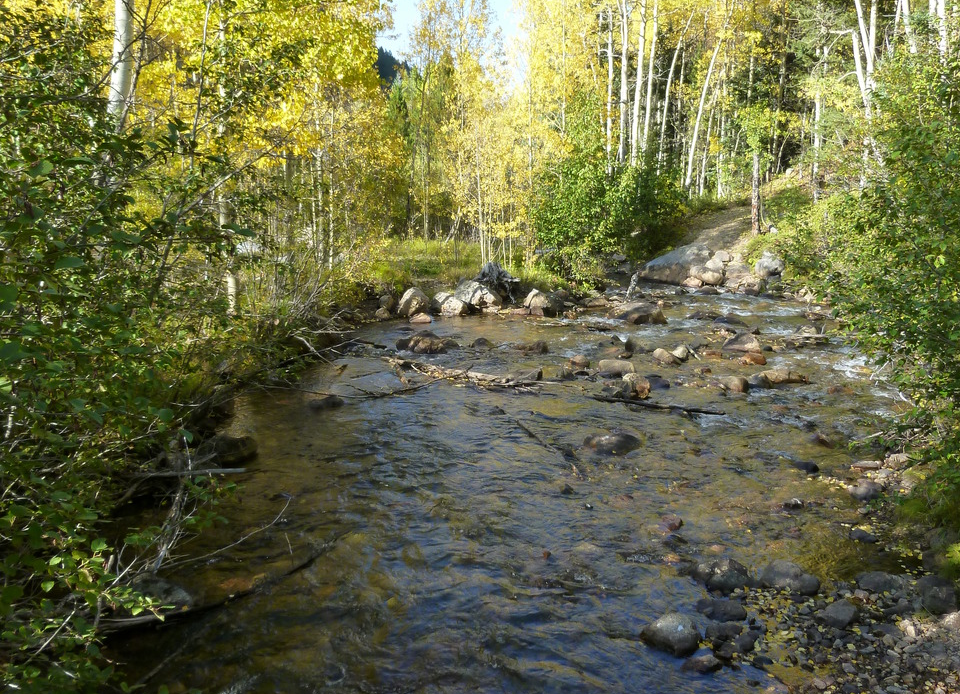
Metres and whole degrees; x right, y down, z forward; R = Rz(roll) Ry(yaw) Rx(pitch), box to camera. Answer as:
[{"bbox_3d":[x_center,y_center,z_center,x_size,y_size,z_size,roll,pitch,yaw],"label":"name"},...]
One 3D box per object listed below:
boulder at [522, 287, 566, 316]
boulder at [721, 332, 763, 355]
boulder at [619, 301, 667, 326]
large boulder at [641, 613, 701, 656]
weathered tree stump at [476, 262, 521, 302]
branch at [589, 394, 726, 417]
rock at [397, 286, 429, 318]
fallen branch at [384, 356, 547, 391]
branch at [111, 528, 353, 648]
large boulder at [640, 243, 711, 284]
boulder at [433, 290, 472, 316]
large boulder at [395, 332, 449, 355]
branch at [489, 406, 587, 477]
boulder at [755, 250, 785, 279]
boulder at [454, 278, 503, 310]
[{"bbox_3d":[1.835,-1.266,26.300,1.220,0.850,1.000,0,5,0],"label":"boulder"},{"bbox_3d":[4.696,-0.063,16.600,0.680,0.400,0.550,0,8,0],"label":"boulder"},{"bbox_3d":[4.219,-0.844,24.000,1.220,0.620,1.000,0,5,0],"label":"boulder"},{"bbox_3d":[1.195,1.823,5.800,0.380,0.250,0.320,0,5,0],"label":"large boulder"},{"bbox_3d":[0.404,-1.420,20.200,0.960,0.840,0.800,0,8,0],"label":"weathered tree stump"},{"bbox_3d":[2.366,0.771,12.350,1.850,0.130,0.160,5,9,30],"label":"branch"},{"bbox_3d":[-1.899,-1.266,26.000,0.900,0.920,0.850,0,5,0],"label":"rock"},{"bbox_3d":[-0.288,0.408,14.600,3.000,0.320,0.550,5,9,33],"label":"fallen branch"},{"bbox_3d":[-1.578,1.598,6.442,0.260,0.160,2.100,6,10,36],"label":"branch"},{"bbox_3d":[5.997,-2.559,28.500,2.200,1.200,1.700,0,8,0],"label":"large boulder"},{"bbox_3d":[-0.776,-1.242,26.100,1.120,0.760,0.900,0,5,0],"label":"boulder"},{"bbox_3d":[-1.051,-0.054,16.600,0.930,0.420,0.650,0,8,0],"label":"large boulder"},{"bbox_3d":[0.659,1.131,11.500,0.220,0.200,3.570,-1,5,-16],"label":"branch"},{"bbox_3d":[8.832,-2.517,28.200,0.900,0.850,0.800,0,8,0],"label":"boulder"},{"bbox_3d":[-0.044,-1.548,27.000,1.380,0.950,1.100,0,5,0],"label":"boulder"}]

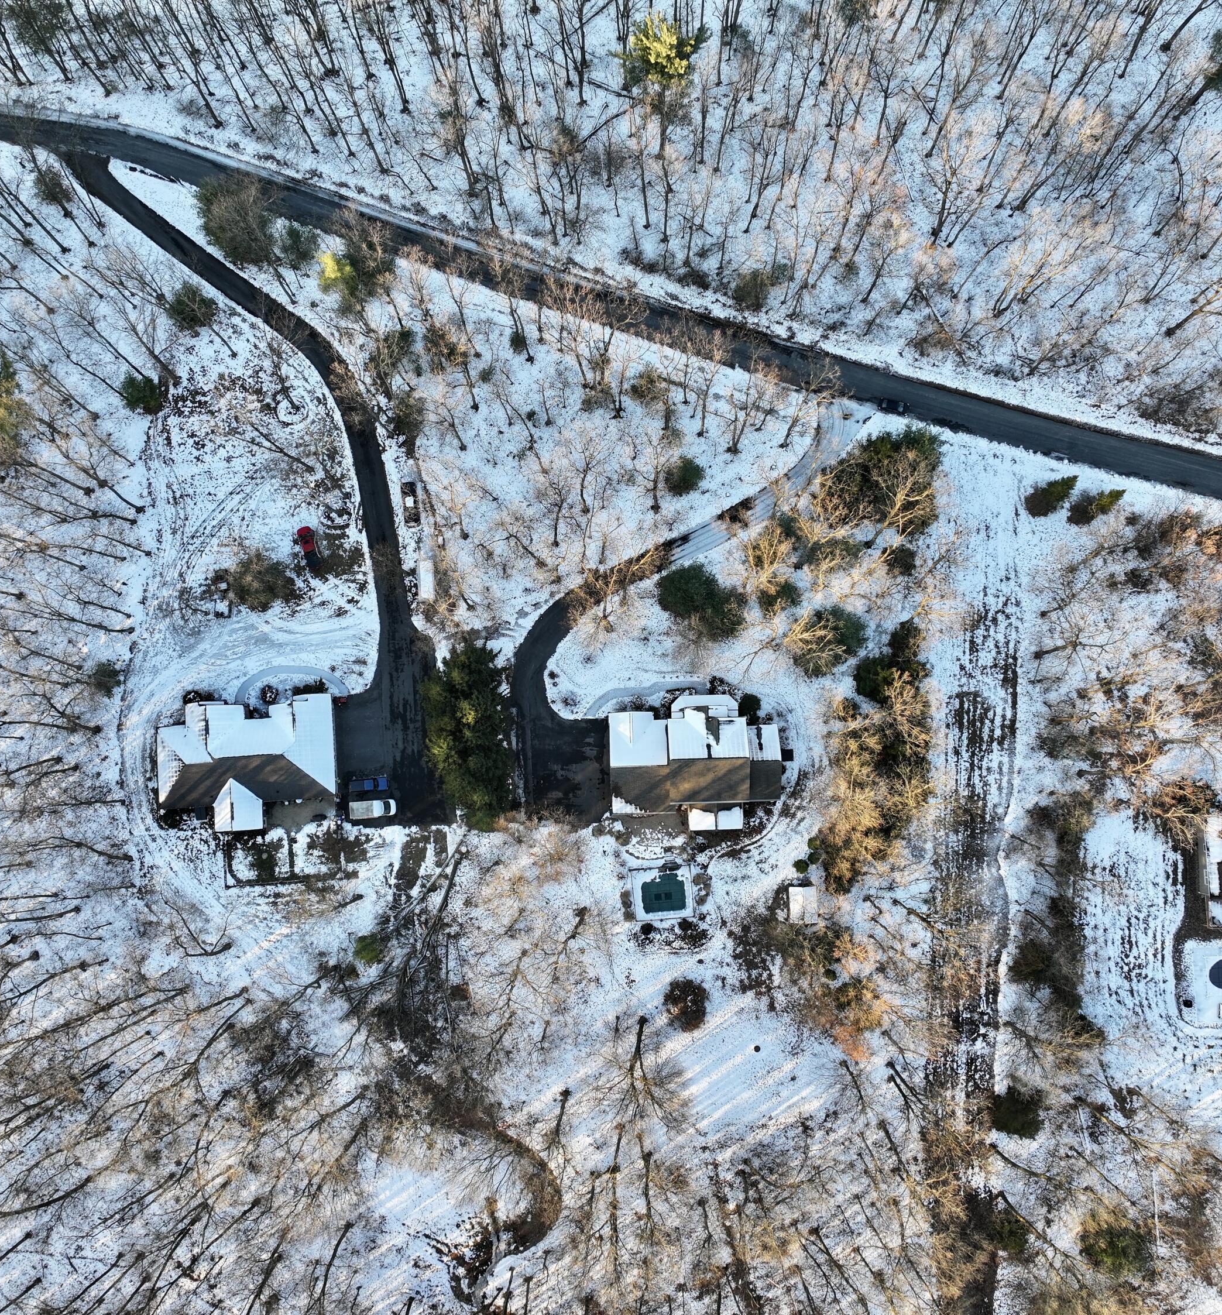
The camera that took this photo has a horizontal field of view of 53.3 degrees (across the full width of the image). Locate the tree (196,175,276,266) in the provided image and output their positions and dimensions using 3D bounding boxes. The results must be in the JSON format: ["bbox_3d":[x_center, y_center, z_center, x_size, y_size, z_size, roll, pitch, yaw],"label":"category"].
[{"bbox_3d":[-47.780,-54.520,156.180,8.600,15.000,8.600,0,85,1],"label":"tree"}]

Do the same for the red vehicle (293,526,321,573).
[{"bbox_3d":[-39.160,-14.070,157.460,1.950,1.800,5.700,-19,85,-1],"label":"red vehicle"}]

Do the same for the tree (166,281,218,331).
[{"bbox_3d":[-54.680,-44.820,158.380,6.200,9.000,6.200,0,85,1],"label":"tree"}]

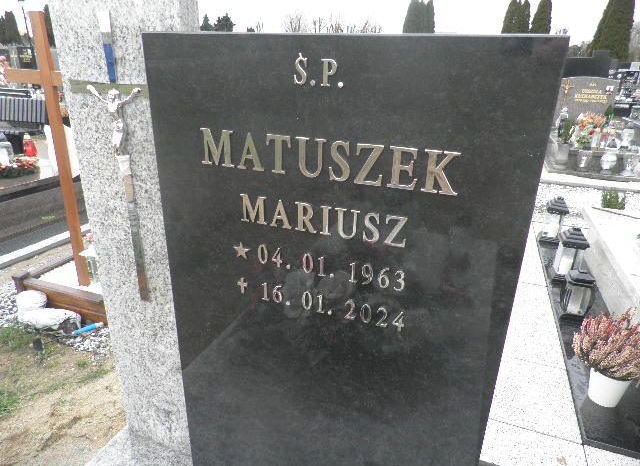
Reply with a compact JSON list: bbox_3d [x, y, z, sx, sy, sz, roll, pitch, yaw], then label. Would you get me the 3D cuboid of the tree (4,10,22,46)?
[{"bbox_3d":[-24.308,-15.501,35.774,1.420,4.237,1.420,9,23,18],"label":"tree"}]

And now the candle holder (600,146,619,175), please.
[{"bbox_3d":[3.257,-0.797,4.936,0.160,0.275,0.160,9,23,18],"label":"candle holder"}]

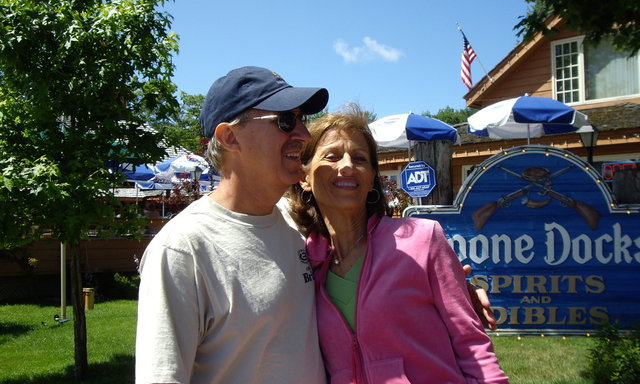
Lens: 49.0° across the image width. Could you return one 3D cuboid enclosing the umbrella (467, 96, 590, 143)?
[{"bbox_3d":[3.493,-1.310,11.800,2.050,0.600,2.000,-2,-4,17],"label":"umbrella"}]

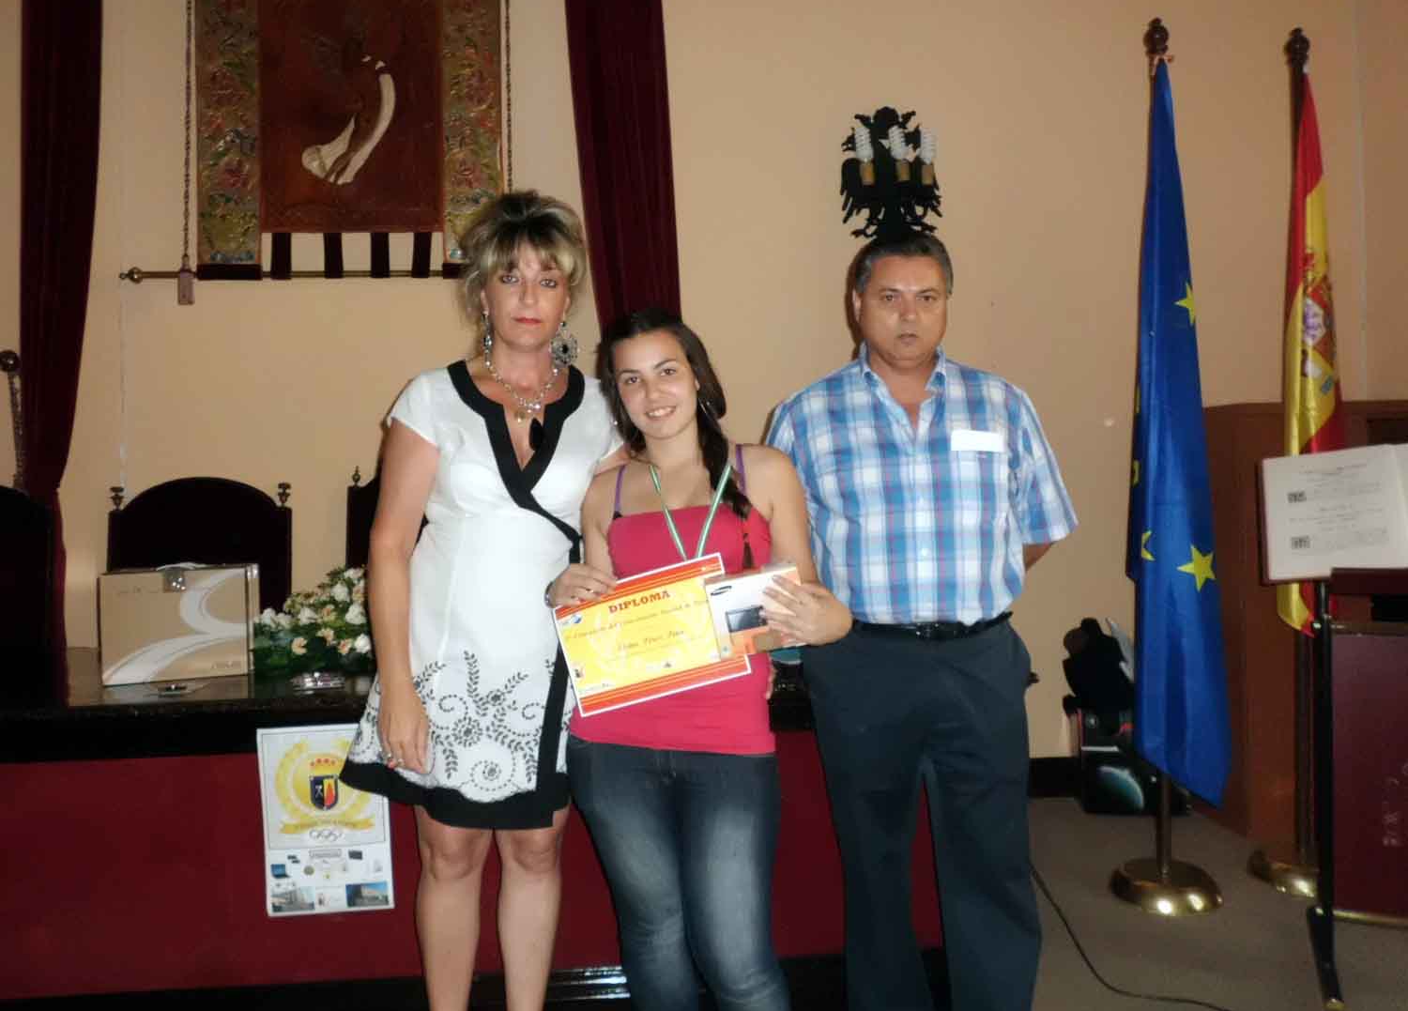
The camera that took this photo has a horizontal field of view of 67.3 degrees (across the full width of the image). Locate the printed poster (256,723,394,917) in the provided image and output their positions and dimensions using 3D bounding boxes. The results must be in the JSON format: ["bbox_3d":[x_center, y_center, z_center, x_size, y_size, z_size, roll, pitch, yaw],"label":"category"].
[{"bbox_3d":[-0.831,0.691,2.330,0.290,0.420,0.008,-3,1,-4],"label":"printed poster"}]

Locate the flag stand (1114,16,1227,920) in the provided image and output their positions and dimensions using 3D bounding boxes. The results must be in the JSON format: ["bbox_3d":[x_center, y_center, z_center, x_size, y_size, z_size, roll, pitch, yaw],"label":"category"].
[{"bbox_3d":[1.347,-0.141,3.115,0.340,2.572,0.340,-1,1,-4],"label":"flag stand"}]

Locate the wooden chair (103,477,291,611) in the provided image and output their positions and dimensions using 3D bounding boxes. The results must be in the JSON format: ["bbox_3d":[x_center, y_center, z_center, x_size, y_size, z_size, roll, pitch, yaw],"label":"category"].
[{"bbox_3d":[-1.651,0.556,3.249,0.620,1.284,0.620,-1,1,-4],"label":"wooden chair"}]

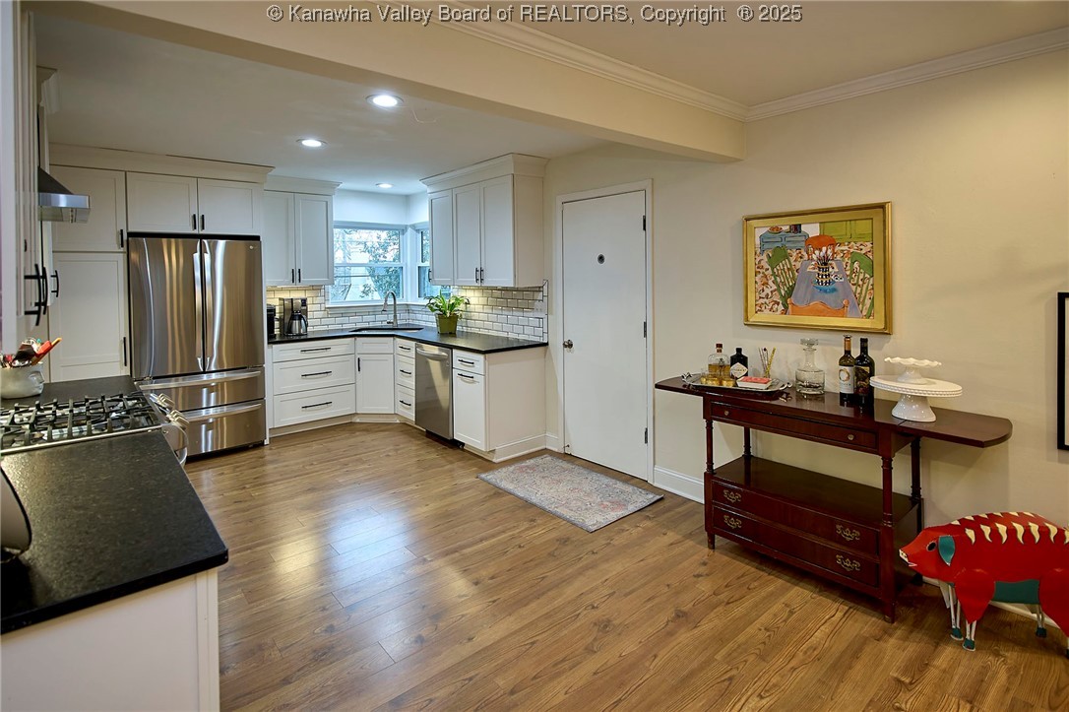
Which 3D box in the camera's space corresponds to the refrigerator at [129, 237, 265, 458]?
[{"bbox_3d":[-2.911,-0.078,4.340,0.902,1.787,0.780,-7,9,-40],"label":"refrigerator"}]

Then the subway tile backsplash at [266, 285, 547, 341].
[{"bbox_3d":[-1.310,-0.410,4.670,1.480,0.500,2.370,-7,8,-44],"label":"subway tile backsplash"}]

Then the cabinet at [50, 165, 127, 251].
[{"bbox_3d":[-3.470,-1.100,3.960,0.440,0.620,0.600,-5,8,-38],"label":"cabinet"}]

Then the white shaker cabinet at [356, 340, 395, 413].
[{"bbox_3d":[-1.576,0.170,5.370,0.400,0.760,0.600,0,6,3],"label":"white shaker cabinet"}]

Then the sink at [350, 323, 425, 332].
[{"bbox_3d":[-1.593,-0.190,5.500,0.740,0.190,0.420,0,6,3],"label":"sink"}]

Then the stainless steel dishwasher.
[{"bbox_3d":[-0.670,0.276,4.671,0.600,0.810,0.609,-7,9,-40],"label":"stainless steel dishwasher"}]

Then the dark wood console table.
[{"bbox_3d":[1.346,0.631,2.544,0.485,0.822,1.475,-7,9,-40],"label":"dark wood console table"}]

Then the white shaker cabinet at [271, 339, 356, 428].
[{"bbox_3d":[-2.290,0.225,5.085,0.775,0.750,0.600,-5,8,-38],"label":"white shaker cabinet"}]

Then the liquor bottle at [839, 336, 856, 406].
[{"bbox_3d":[1.463,0.070,2.360,0.076,0.320,0.076,-7,8,-44],"label":"liquor bottle"}]

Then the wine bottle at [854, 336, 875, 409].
[{"bbox_3d":[1.512,0.083,2.310,0.080,0.320,0.080,-7,8,-44],"label":"wine bottle"}]

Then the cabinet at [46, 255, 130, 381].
[{"bbox_3d":[-3.409,0.024,3.938,0.444,1.619,0.660,-7,9,-40],"label":"cabinet"}]

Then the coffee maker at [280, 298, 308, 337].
[{"bbox_3d":[-2.464,-0.395,5.162,0.200,0.360,0.220,-7,9,-40],"label":"coffee maker"}]

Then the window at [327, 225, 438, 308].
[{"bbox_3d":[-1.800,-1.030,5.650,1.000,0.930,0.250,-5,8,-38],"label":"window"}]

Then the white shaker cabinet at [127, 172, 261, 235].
[{"bbox_3d":[-2.918,-1.233,4.306,0.911,0.433,0.680,-7,9,-40],"label":"white shaker cabinet"}]

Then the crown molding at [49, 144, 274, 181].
[{"bbox_3d":[-2.812,-1.462,3.900,1.425,0.144,0.110,-7,9,-40],"label":"crown molding"}]

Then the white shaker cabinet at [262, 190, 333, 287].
[{"bbox_3d":[-2.470,-1.170,5.140,0.730,0.930,0.340,-5,8,-38],"label":"white shaker cabinet"}]

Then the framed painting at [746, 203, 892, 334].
[{"bbox_3d":[1.478,-0.450,2.710,0.040,0.640,0.735,-7,8,-44],"label":"framed painting"}]

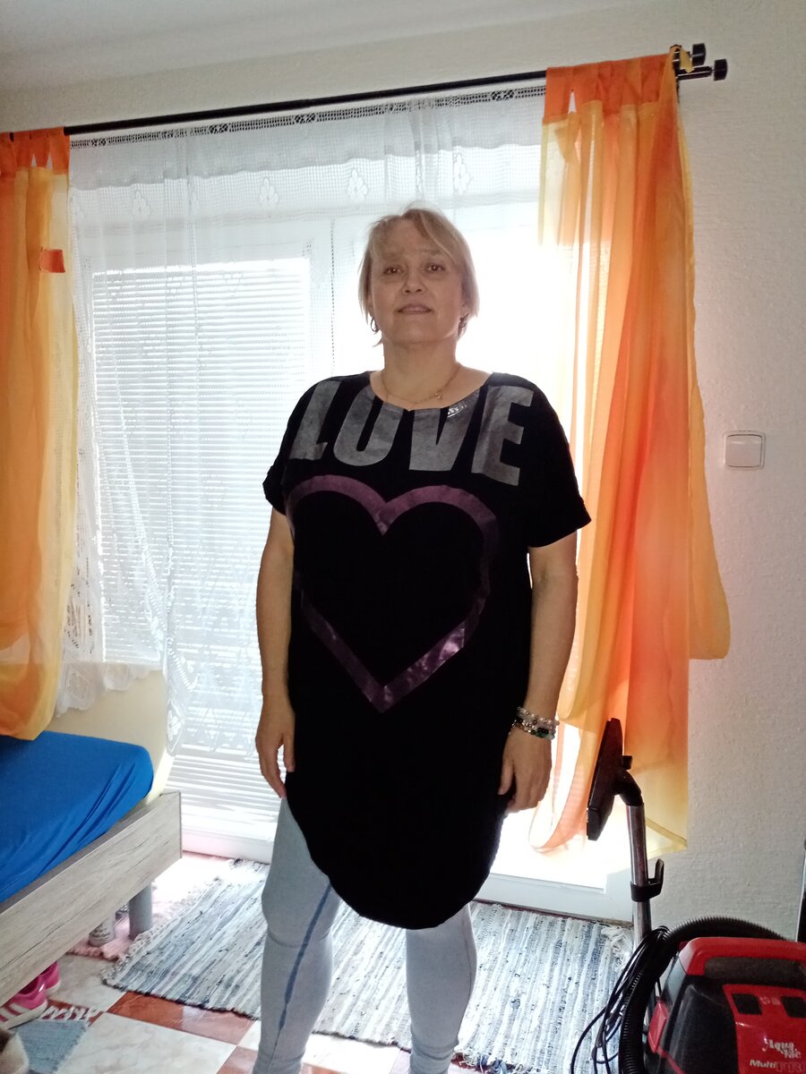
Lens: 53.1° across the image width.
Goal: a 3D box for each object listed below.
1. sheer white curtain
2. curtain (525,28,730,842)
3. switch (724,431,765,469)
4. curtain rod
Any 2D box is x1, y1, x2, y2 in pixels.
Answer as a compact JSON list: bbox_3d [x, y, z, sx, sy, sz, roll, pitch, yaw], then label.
[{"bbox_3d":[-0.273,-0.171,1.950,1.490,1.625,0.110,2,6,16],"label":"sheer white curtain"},{"bbox_3d":[0.487,-0.124,1.692,0.395,1.675,0.150,2,6,16],"label":"curtain"},{"bbox_3d":[0.725,-0.183,1.712,0.082,0.082,0.015,2,6,16],"label":"switch"},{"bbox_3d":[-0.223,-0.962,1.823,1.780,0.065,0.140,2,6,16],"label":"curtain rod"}]

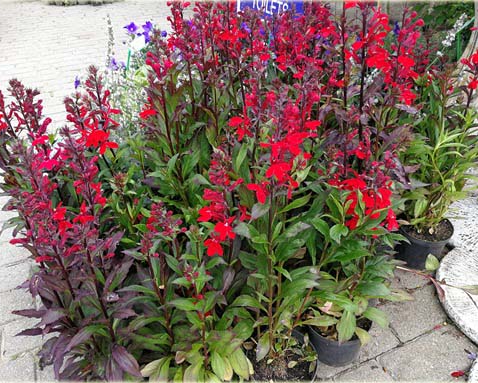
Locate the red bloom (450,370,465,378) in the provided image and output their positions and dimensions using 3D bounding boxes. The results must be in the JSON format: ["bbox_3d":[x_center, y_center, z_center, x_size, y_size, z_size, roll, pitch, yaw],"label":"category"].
[{"bbox_3d":[0.649,0.543,1.182,0.039,0.010,0.018,0,34,0],"label":"red bloom"}]

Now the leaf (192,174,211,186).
[{"bbox_3d":[-0.099,-0.029,1.050,0.047,0.023,0.032,-1,34,0],"label":"leaf"}]

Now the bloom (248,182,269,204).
[{"bbox_3d":[0.038,0.004,0.829,0.045,0.041,0.032,0,34,0],"label":"bloom"}]

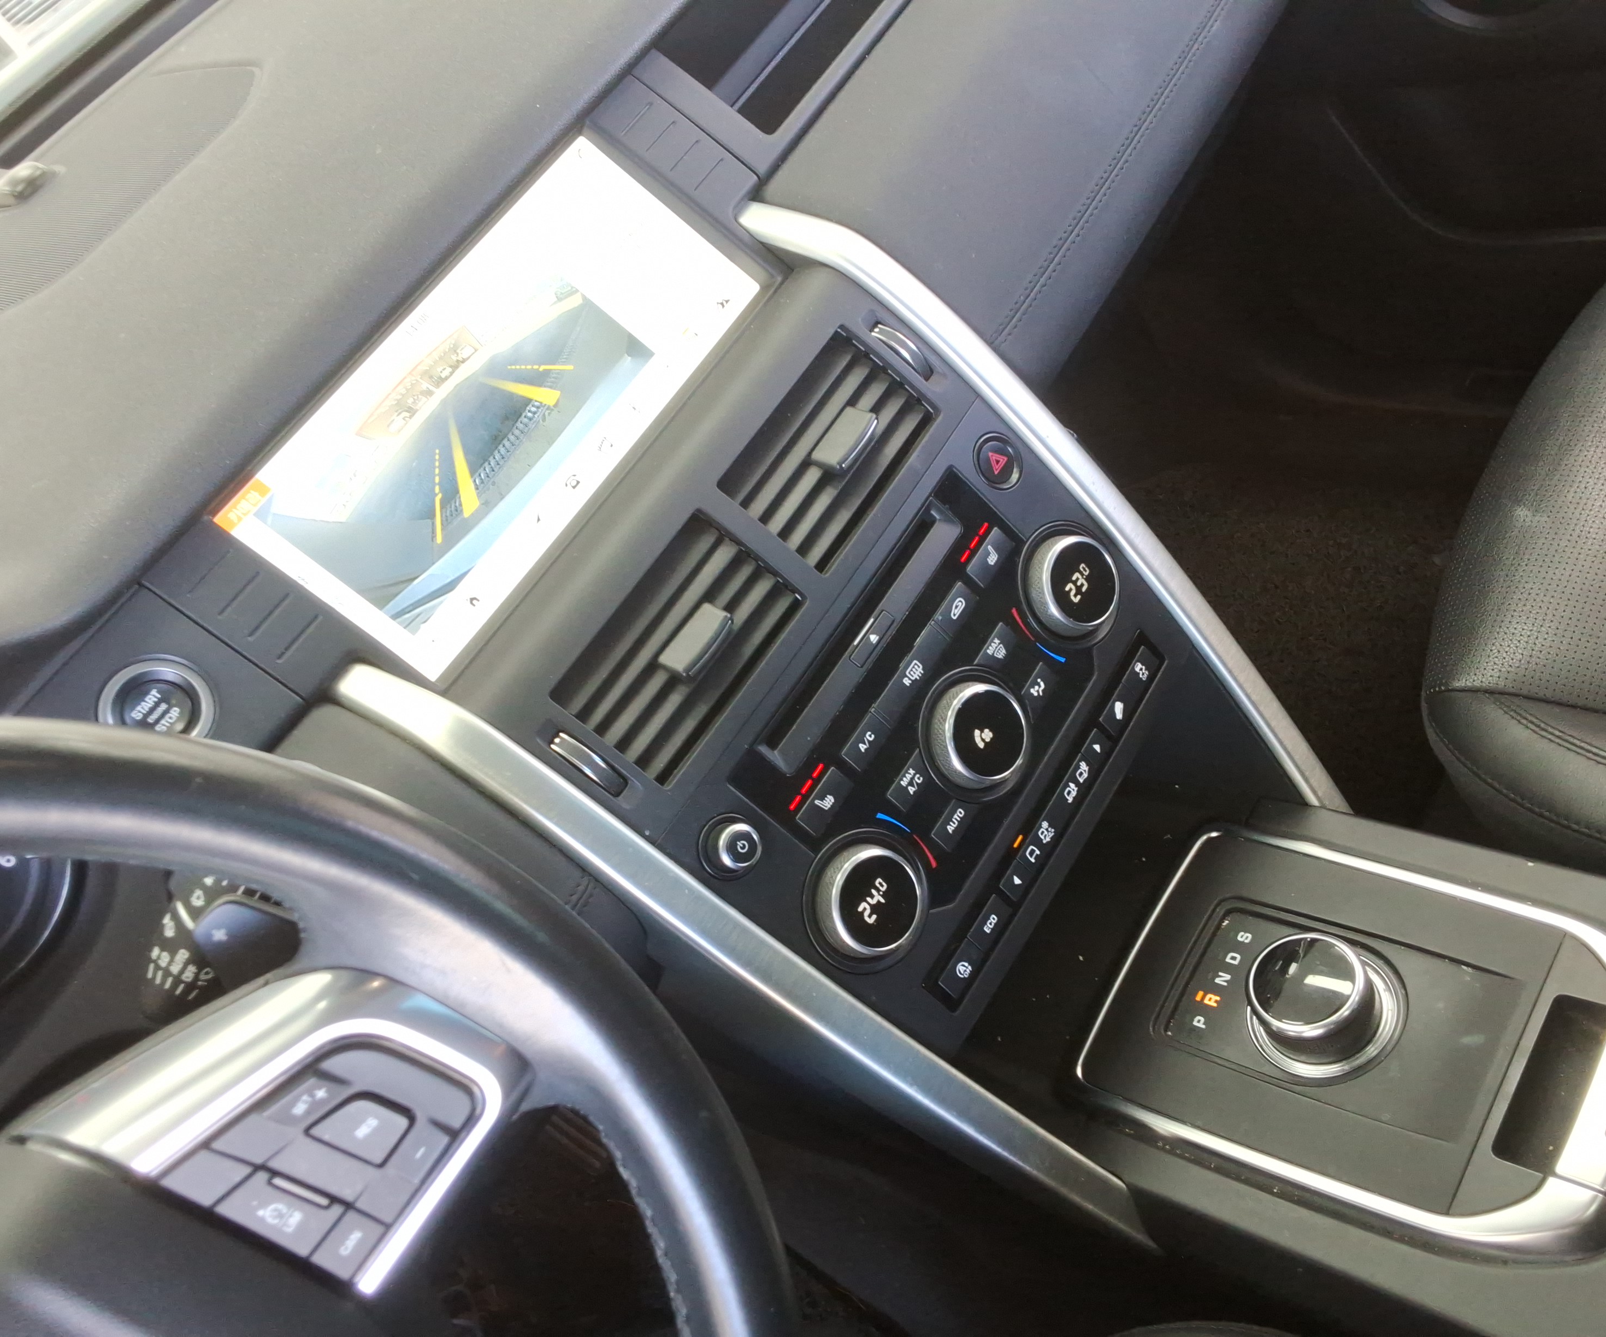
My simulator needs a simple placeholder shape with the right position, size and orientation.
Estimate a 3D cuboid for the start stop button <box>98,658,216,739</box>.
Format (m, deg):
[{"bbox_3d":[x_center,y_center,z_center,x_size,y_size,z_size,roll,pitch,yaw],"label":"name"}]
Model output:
[{"bbox_3d":[-0.242,0.017,0.541,0.041,0.041,0.018,-55,8,-22],"label":"start stop button"}]

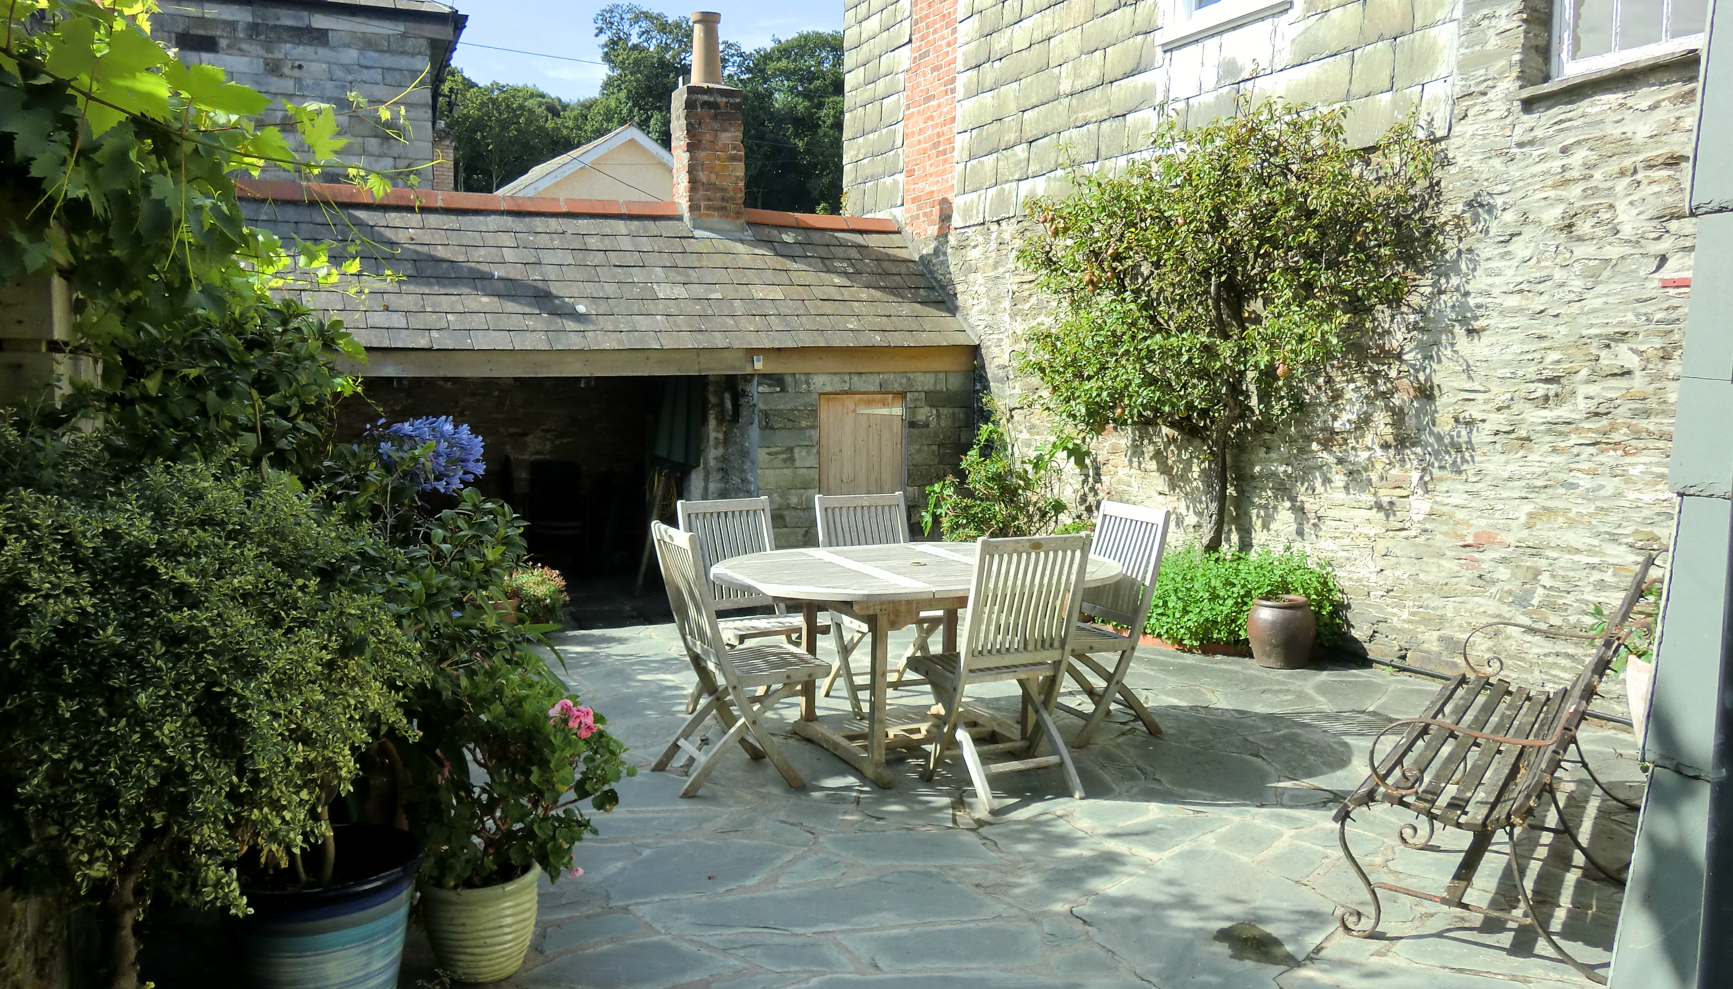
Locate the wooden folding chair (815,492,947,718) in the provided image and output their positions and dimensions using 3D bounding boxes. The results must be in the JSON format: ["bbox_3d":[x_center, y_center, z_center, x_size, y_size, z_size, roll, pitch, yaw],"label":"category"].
[{"bbox_3d":[0.092,0.483,5.838,0.485,0.941,0.560,-3,6,-28],"label":"wooden folding chair"}]

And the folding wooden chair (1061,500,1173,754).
[{"bbox_3d":[0.902,0.522,5.425,0.560,0.941,0.485,-2,6,-24],"label":"folding wooden chair"}]

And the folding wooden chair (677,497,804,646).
[{"bbox_3d":[-0.489,0.507,5.577,0.485,0.941,0.560,-3,6,-33],"label":"folding wooden chair"}]

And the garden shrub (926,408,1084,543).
[{"bbox_3d":[0.930,0.026,8.940,0.900,1.180,1.050,-2,6,-24],"label":"garden shrub"}]

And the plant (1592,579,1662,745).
[{"bbox_3d":[3.080,0.670,5.133,0.440,0.700,0.440,-2,6,-24],"label":"plant"}]

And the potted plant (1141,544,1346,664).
[{"bbox_3d":[2.060,0.554,7.202,0.800,0.550,1.150,-2,6,-24],"label":"potted plant"}]

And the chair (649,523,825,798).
[{"bbox_3d":[-0.468,0.578,4.811,0.560,0.941,0.485,-2,6,-25],"label":"chair"}]

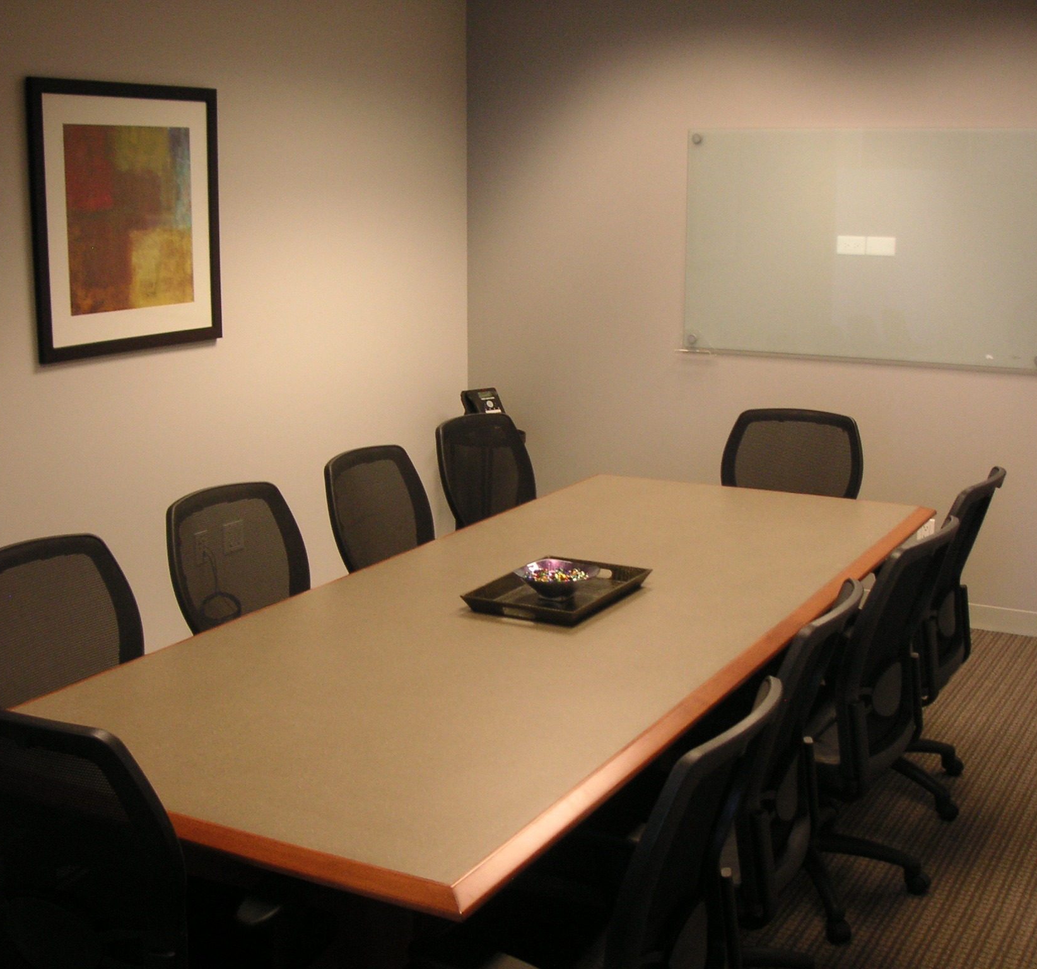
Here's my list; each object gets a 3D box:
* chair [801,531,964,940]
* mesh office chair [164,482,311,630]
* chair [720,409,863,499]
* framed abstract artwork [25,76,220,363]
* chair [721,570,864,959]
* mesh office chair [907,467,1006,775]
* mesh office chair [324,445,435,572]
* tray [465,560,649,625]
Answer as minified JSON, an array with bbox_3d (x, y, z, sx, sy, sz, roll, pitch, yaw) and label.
[{"bbox_3d":[0.746,0.542,3.569,0.630,0.976,0.620,8,14,32],"label":"chair"},{"bbox_3d":[-0.566,0.510,3.708,0.630,0.961,0.620,7,13,28],"label":"mesh office chair"},{"bbox_3d":[0.906,0.248,5.032,0.620,0.961,0.630,6,13,25],"label":"chair"},{"bbox_3d":[-1.267,-0.864,4.660,0.030,0.852,0.861,7,13,27],"label":"framed abstract artwork"},{"bbox_3d":[0.378,0.664,2.989,0.630,0.967,0.620,6,13,24],"label":"chair"},{"bbox_3d":[1.101,0.409,4.202,0.630,0.986,0.620,8,14,32],"label":"mesh office chair"},{"bbox_3d":[-0.245,0.400,4.247,0.630,0.964,0.620,6,13,26],"label":"mesh office chair"},{"bbox_3d":[0.102,0.258,3.446,0.296,0.042,0.433,7,13,27],"label":"tray"}]

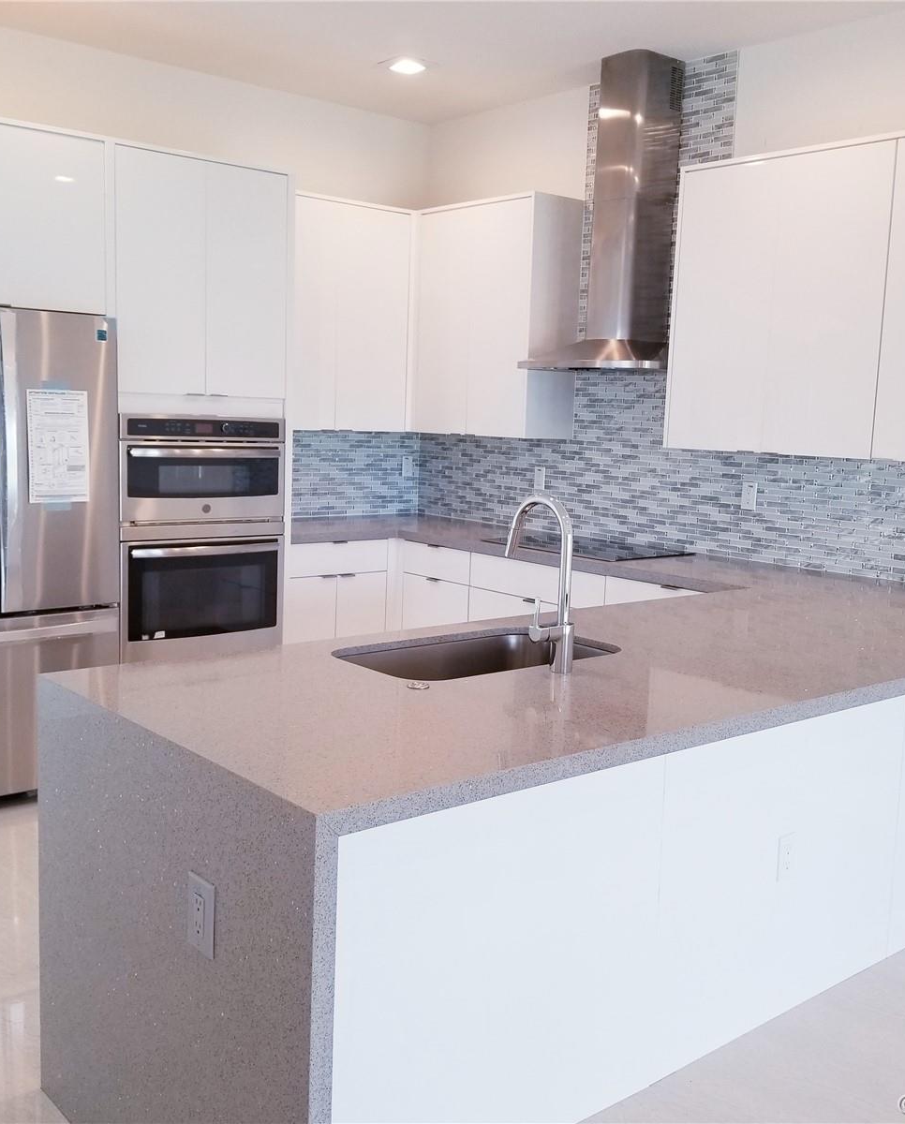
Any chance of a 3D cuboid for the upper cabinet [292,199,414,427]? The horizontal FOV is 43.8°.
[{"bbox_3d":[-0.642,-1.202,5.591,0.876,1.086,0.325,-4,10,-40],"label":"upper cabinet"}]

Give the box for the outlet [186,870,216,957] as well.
[{"bbox_3d":[-0.404,0.565,1.798,0.010,0.120,0.081,-4,10,-40],"label":"outlet"}]

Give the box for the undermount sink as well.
[{"bbox_3d":[0.062,0.329,2.687,0.725,0.230,0.430,-4,10,-40],"label":"undermount sink"}]

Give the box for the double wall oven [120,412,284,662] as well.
[{"bbox_3d":[-1.220,-0.105,4.977,0.757,1.090,0.625,-4,10,-40],"label":"double wall oven"}]

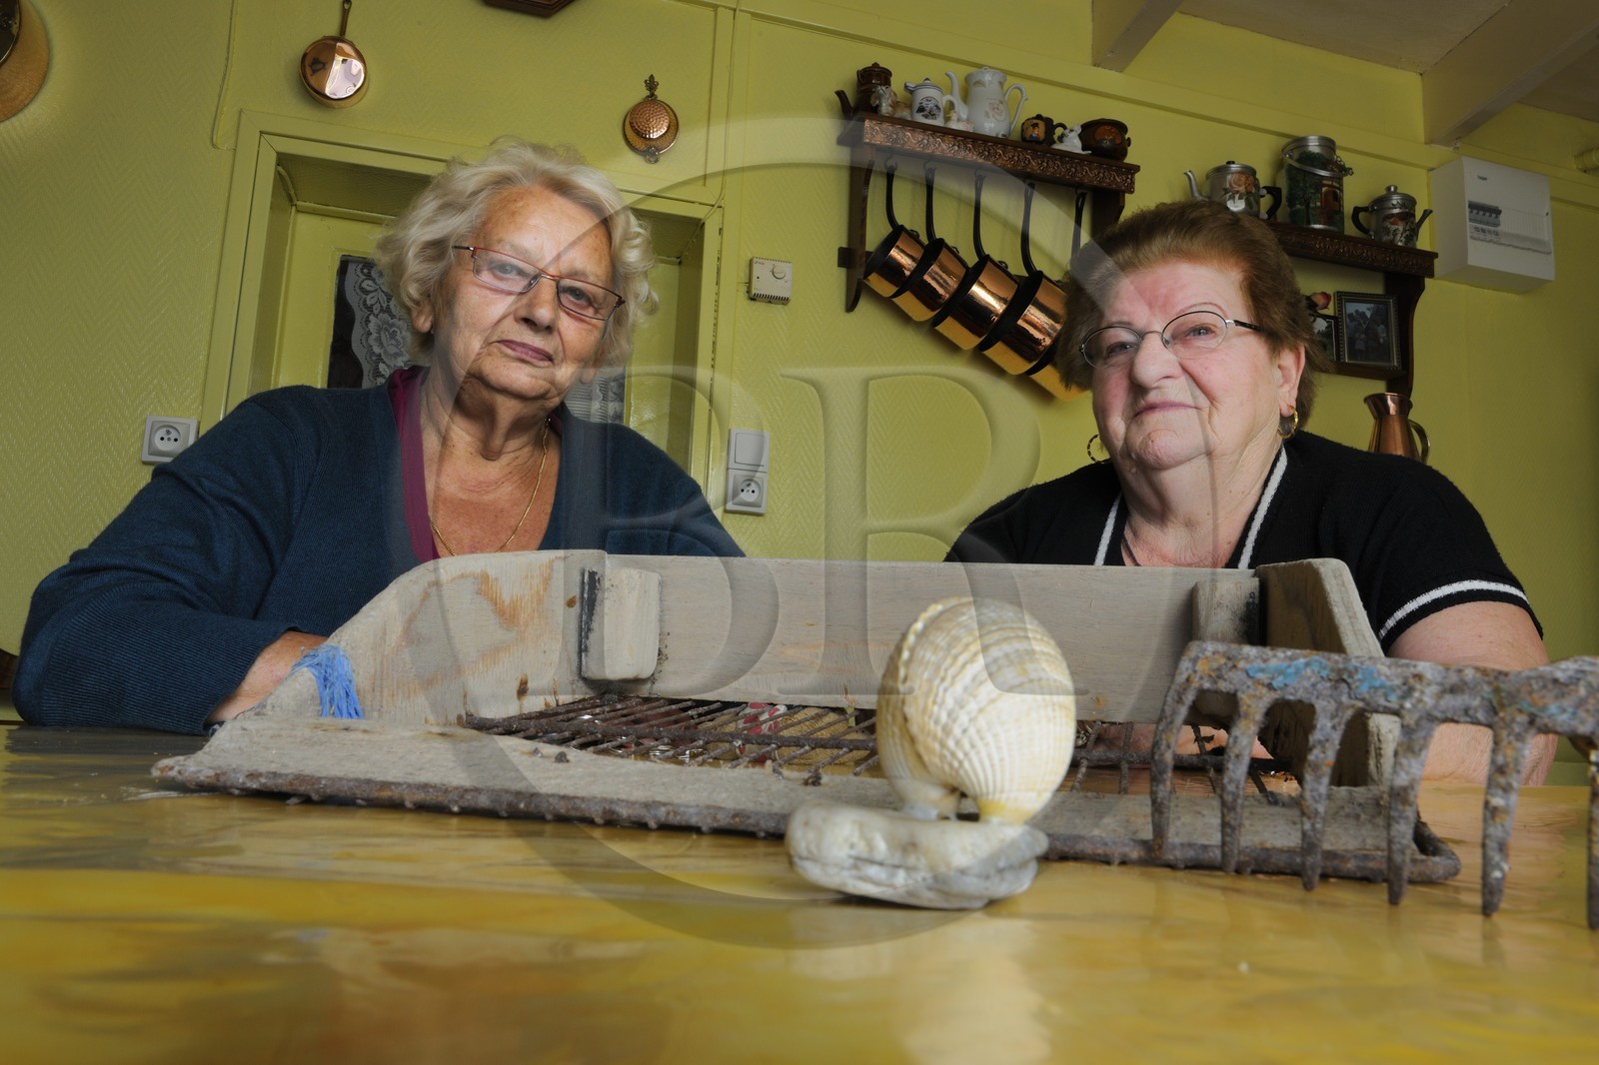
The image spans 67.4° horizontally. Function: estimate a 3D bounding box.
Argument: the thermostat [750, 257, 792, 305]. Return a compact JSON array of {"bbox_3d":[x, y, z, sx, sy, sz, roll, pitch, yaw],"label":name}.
[{"bbox_3d":[-0.053,-0.455,2.173,0.074,0.073,0.026,5,-10,-15],"label":"thermostat"}]

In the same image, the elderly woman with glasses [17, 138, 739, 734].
[{"bbox_3d":[-0.272,0.274,0.817,0.570,1.260,0.660,5,-9,-15],"label":"elderly woman with glasses"}]

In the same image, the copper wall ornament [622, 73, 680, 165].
[{"bbox_3d":[-0.277,-0.771,2.241,0.105,0.177,0.035,5,-9,-15],"label":"copper wall ornament"}]

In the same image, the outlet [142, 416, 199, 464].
[{"bbox_3d":[-0.981,-0.143,1.871,0.074,0.074,0.014,5,-10,-15],"label":"outlet"}]

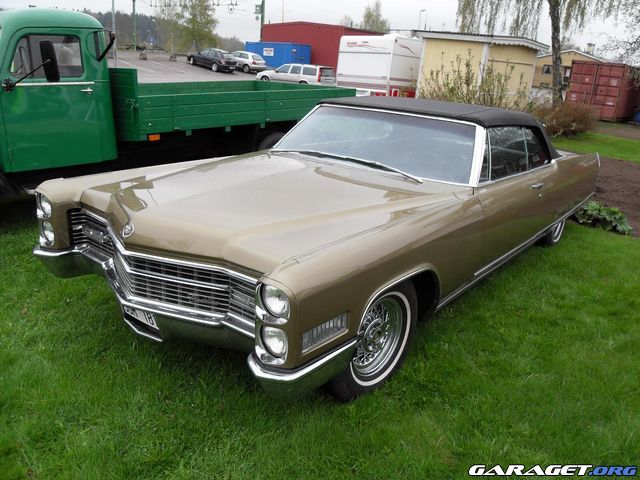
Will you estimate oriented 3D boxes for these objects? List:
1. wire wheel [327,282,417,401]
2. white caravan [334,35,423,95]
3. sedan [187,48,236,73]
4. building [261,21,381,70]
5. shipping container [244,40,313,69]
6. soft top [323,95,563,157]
[{"bbox_3d":[0.253,0.493,2.786,0.220,0.710,0.710,20,24,39],"label":"wire wheel"},{"bbox_3d":[3.298,-8.225,25.019,2.400,2.620,6.600,12,20,23],"label":"white caravan"},{"bbox_3d":[-8.989,-14.809,42.403,4.600,1.430,1.760,22,25,31],"label":"sedan"},{"bbox_3d":[2.197,-21.390,58.715,11.000,4.900,14.000,17,23,34],"label":"building"},{"bbox_3d":[-4.122,-17.687,49.762,6.060,2.500,2.440,17,23,35],"label":"shipping container"},{"bbox_3d":[1.180,-1.045,4.854,1.550,0.480,2.200,17,23,34],"label":"soft top"}]

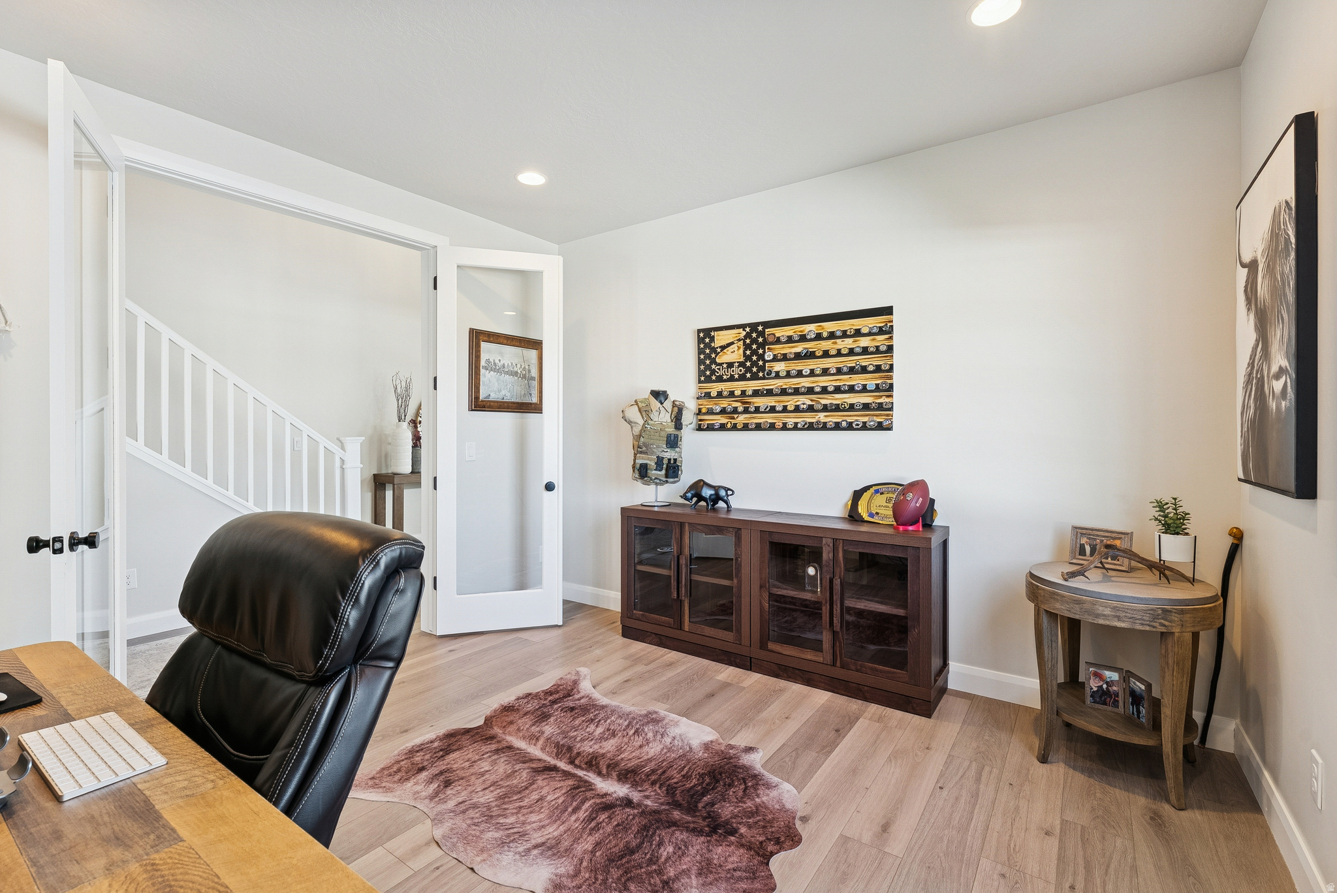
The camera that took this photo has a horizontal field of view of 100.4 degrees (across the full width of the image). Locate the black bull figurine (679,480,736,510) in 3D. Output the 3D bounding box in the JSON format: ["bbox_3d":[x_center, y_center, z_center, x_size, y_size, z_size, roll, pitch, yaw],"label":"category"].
[{"bbox_3d":[0.236,0.308,3.447,0.333,0.181,0.111,0,1,28],"label":"black bull figurine"}]

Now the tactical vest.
[{"bbox_3d":[-0.067,-0.035,3.669,0.343,0.565,0.272,0,1,-9],"label":"tactical vest"}]

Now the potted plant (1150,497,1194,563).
[{"bbox_3d":[2.001,0.330,2.218,0.123,0.257,0.123,0,1,36],"label":"potted plant"}]

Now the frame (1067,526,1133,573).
[{"bbox_3d":[1.872,0.439,2.415,0.030,0.174,0.212,15,-9,-38],"label":"frame"}]

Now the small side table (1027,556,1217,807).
[{"bbox_3d":[1.764,0.885,2.187,0.595,0.706,0.595,0,1,35],"label":"small side table"}]

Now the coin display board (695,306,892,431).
[{"bbox_3d":[0.685,-0.421,3.296,1.245,0.670,0.040,0,1,35],"label":"coin display board"}]

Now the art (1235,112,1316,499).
[{"bbox_3d":[1.865,-0.366,1.729,0.045,0.998,0.751,0,1,37],"label":"art"}]

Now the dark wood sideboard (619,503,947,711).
[{"bbox_3d":[0.552,0.807,3.180,1.810,0.820,0.380,1,1,36],"label":"dark wood sideboard"}]

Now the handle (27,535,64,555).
[{"bbox_3d":[-2.021,0.320,1.804,0.076,0.062,0.062,0,1,-33],"label":"handle"}]

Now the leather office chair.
[{"bbox_3d":[-0.837,0.700,0.806,0.665,1.129,0.726,0,1,33],"label":"leather office chair"}]

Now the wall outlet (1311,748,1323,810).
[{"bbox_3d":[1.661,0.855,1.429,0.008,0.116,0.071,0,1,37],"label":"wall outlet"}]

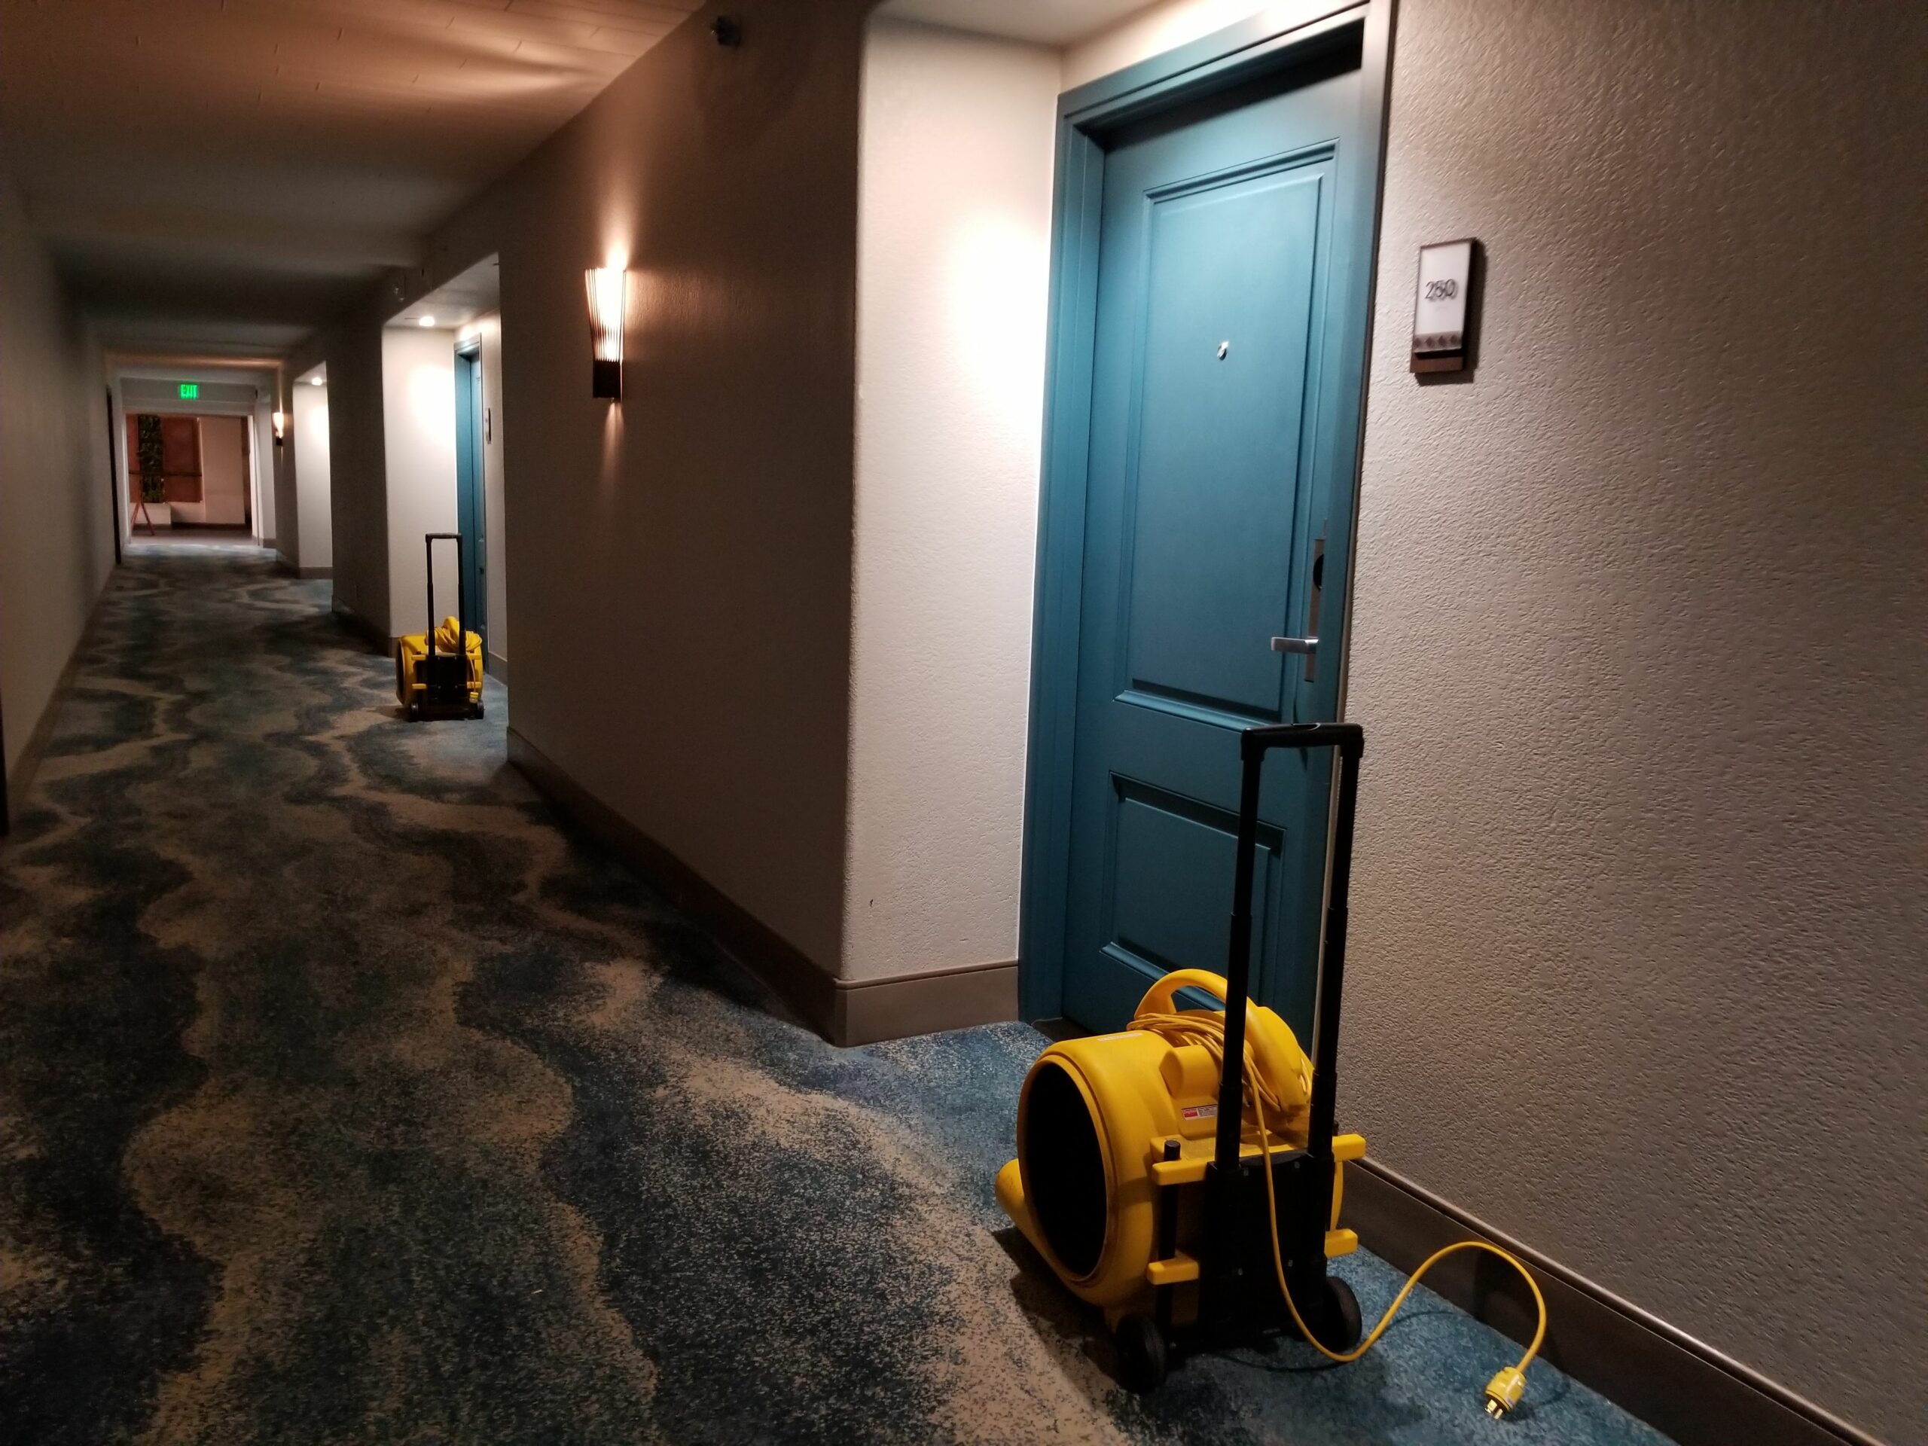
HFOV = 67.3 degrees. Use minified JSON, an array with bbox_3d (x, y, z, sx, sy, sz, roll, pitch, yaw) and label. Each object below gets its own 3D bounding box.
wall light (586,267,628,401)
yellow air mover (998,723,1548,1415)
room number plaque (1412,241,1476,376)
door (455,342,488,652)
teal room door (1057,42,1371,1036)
[{"bbox_3d":[-1.161,-1.234,4.654,0.090,0.400,0.240,-3,10,-29],"label":"wall light"},{"bbox_3d":[0.382,0.454,2.264,0.490,0.960,0.540,-1,10,-19],"label":"yellow air mover"},{"bbox_3d":[0.750,-0.649,2.261,0.022,0.192,0.105,-3,10,-29],"label":"room number plaque"},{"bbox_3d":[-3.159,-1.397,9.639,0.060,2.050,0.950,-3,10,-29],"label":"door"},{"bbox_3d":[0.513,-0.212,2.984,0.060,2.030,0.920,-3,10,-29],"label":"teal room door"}]

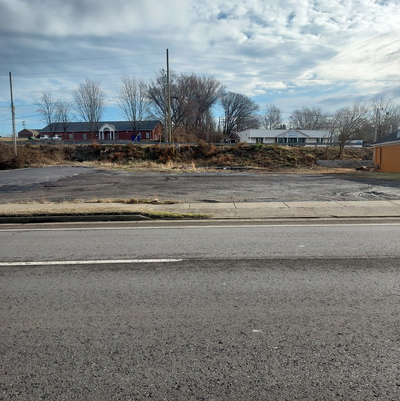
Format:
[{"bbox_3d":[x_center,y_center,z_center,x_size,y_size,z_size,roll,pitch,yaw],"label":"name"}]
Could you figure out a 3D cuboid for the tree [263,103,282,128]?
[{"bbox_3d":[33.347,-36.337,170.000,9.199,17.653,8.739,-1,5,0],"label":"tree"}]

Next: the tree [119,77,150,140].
[{"bbox_3d":[-17.722,-24.892,100.000,8.658,17.489,8.225,-1,5,0],"label":"tree"}]

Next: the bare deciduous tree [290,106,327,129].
[{"bbox_3d":[48.884,-34.375,165.000,16.964,15.330,16.116,-1,5,0],"label":"bare deciduous tree"}]

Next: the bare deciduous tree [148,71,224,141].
[{"bbox_3d":[-3.105,-21.733,85.000,17.478,16.492,16.604,-1,5,0],"label":"bare deciduous tree"}]

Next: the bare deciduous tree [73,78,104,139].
[{"bbox_3d":[-30.168,-24.621,100.000,8.658,16.943,8.225,-1,5,0],"label":"bare deciduous tree"}]

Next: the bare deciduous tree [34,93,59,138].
[{"bbox_3d":[-42.777,-23.409,103.000,6.688,13.510,6.354,-1,5,0],"label":"bare deciduous tree"}]

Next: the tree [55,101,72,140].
[{"bbox_3d":[-38.040,-22.294,103.000,5.016,11.259,4.765,-1,5,0],"label":"tree"}]

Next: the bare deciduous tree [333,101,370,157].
[{"bbox_3d":[20.495,-9.740,50.000,5.141,7.652,4.884,-1,5,0],"label":"bare deciduous tree"}]

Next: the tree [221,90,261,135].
[{"bbox_3d":[13.697,-29.085,125.000,13.528,16.396,12.852,-1,5,0],"label":"tree"}]

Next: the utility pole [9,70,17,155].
[{"bbox_3d":[-22.829,-10.471,45.000,0.320,10.330,0.320,-1,5,0],"label":"utility pole"}]

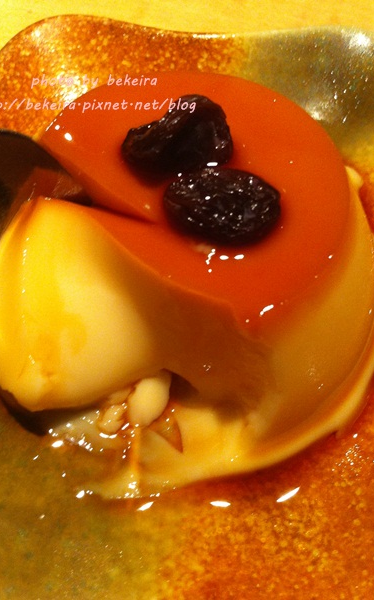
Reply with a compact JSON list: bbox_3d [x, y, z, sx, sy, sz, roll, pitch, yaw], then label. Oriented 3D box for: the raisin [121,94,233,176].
[{"bbox_3d":[-0.002,-0.029,0.109,0.021,0.009,0.013,-18,59,-12],"label":"raisin"}]

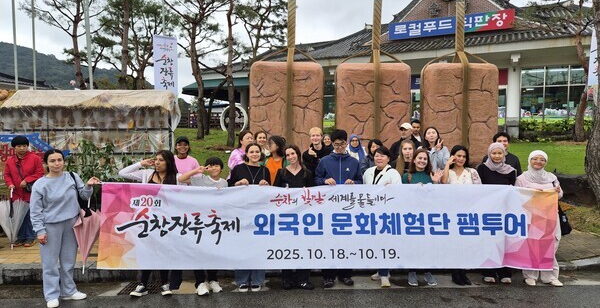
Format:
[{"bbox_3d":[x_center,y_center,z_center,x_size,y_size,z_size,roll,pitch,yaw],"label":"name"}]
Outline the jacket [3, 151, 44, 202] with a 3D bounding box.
[{"bbox_3d":[-3.905,0.316,5.631,0.540,0.689,0.320,-1,4,-12],"label":"jacket"}]

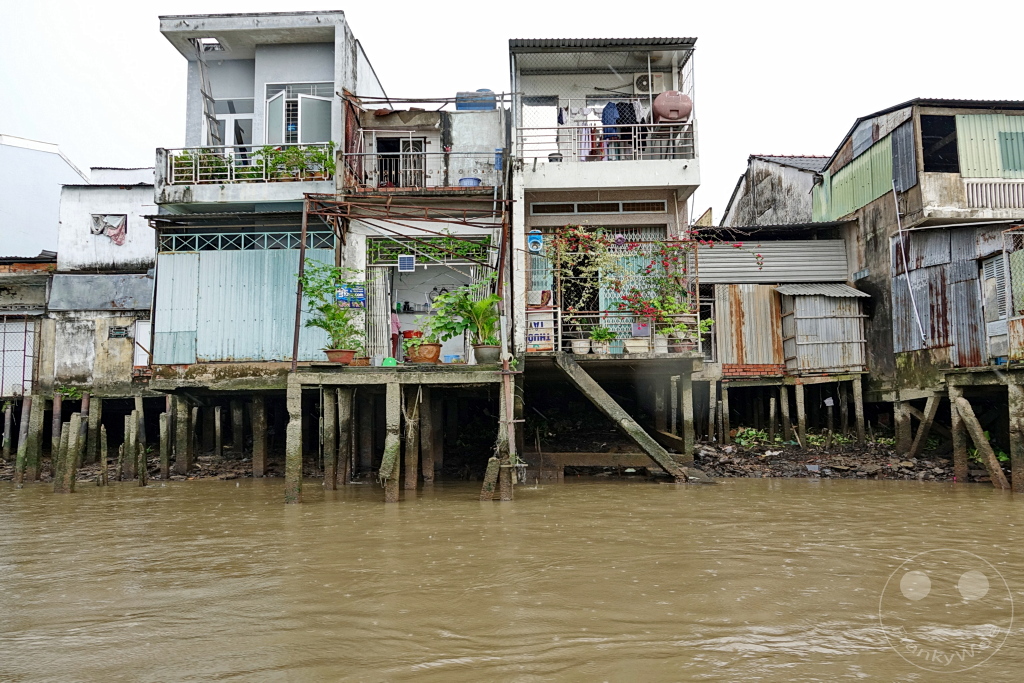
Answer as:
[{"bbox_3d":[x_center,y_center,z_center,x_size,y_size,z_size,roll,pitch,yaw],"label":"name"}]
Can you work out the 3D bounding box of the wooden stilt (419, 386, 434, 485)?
[{"bbox_3d":[-2.023,2.240,16.400,0.220,2.300,0.210,-3,-5,2],"label":"wooden stilt"}]

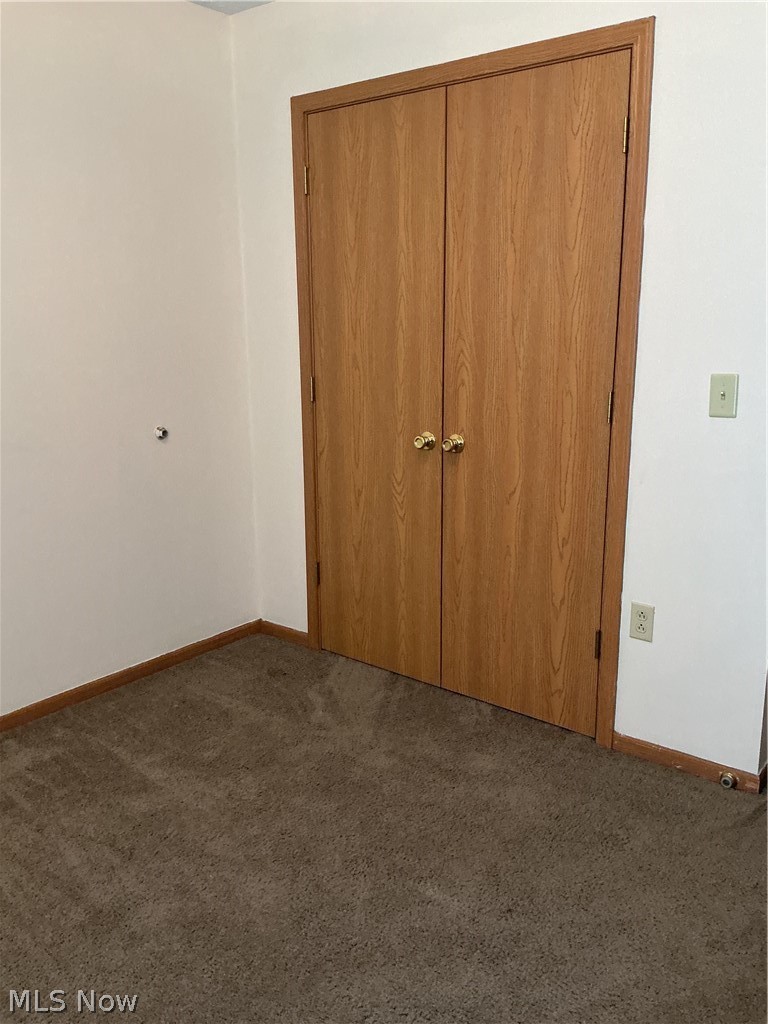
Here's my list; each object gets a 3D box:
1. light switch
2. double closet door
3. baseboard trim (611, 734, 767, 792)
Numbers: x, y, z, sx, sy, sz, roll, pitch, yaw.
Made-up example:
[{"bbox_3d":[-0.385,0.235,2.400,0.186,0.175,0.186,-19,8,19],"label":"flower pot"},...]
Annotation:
[{"bbox_3d":[0.920,-0.313,2.326,0.071,0.115,0.013,10,17,38],"label":"light switch"},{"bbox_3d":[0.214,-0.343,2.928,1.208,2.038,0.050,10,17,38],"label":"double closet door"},{"bbox_3d":[0.902,0.759,2.596,0.446,0.064,0.014,10,17,38],"label":"baseboard trim"}]

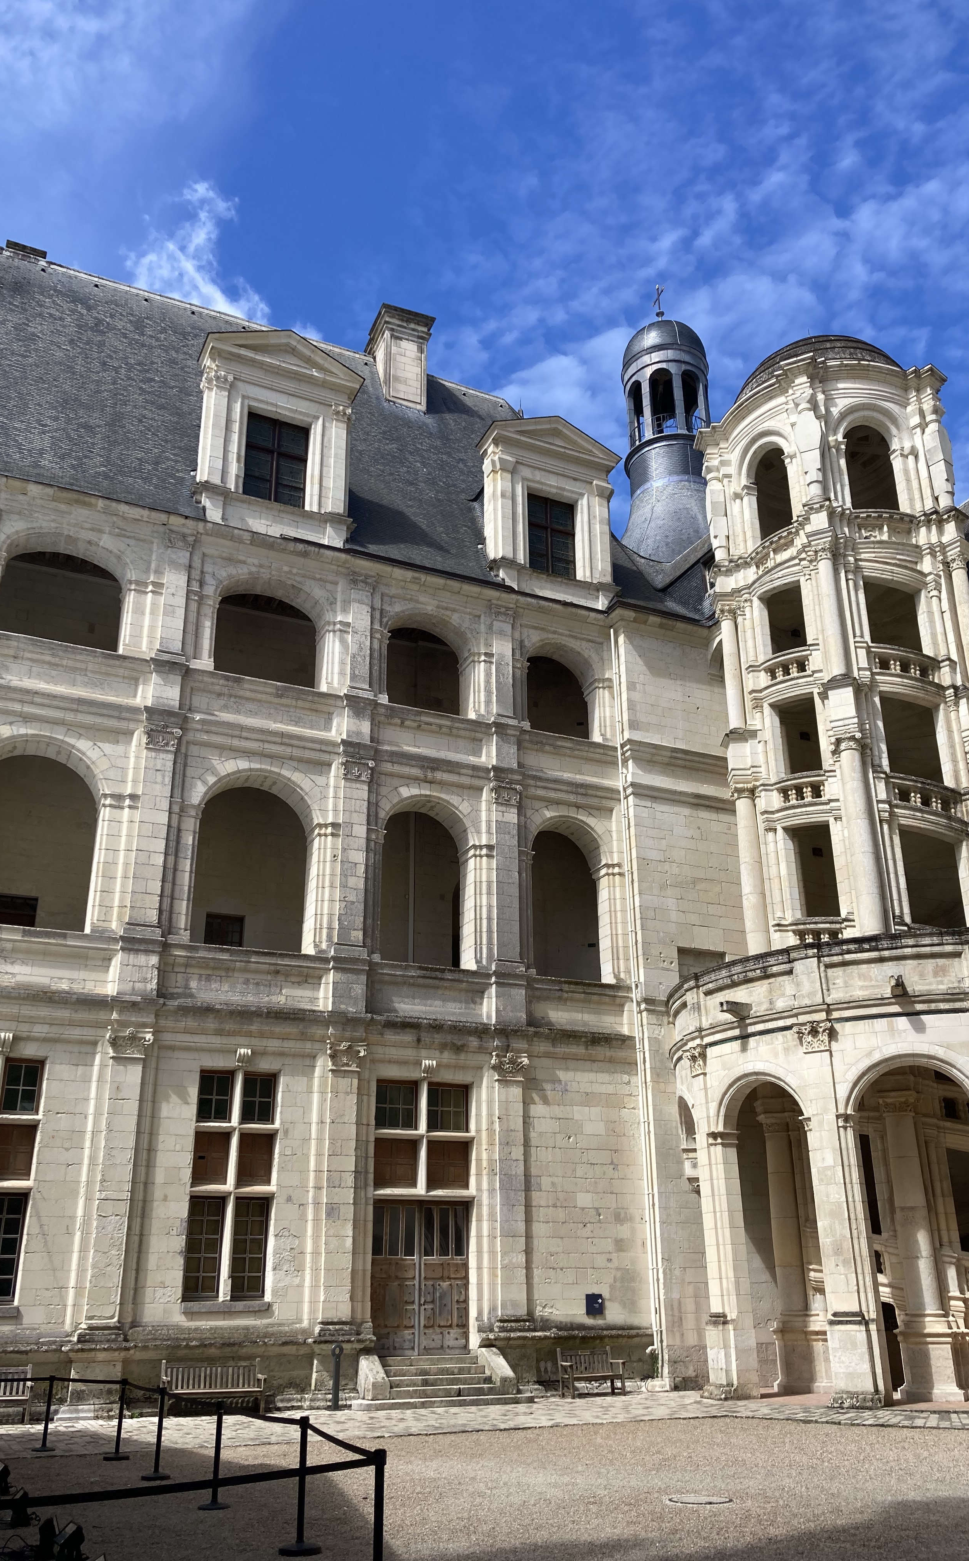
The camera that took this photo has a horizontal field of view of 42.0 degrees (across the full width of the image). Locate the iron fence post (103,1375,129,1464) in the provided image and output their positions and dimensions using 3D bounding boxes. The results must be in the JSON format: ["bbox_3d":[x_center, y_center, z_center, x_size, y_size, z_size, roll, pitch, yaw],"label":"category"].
[{"bbox_3d":[-4.938,8.646,17.121,0.340,0.945,0.340,9,-25,-23],"label":"iron fence post"}]

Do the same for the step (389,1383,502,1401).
[{"bbox_3d":[-0.811,11.967,24.706,2.330,0.163,0.370,9,-25,-23],"label":"step"}]

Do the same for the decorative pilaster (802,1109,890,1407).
[{"bbox_3d":[6.901,9.037,24.086,0.950,5.240,0.750,-17,-28,34],"label":"decorative pilaster"}]

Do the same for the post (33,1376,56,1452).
[{"bbox_3d":[-6.342,9.187,18.331,0.340,0.950,0.340,9,-24,-23],"label":"post"}]

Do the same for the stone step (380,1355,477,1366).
[{"bbox_3d":[-1.235,12.442,27.021,2.250,0.190,0.400,9,-25,-23],"label":"stone step"}]

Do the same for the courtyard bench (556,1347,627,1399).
[{"bbox_3d":[2.187,11.926,25.447,1.320,0.920,0.600,9,-24,-23],"label":"courtyard bench"}]

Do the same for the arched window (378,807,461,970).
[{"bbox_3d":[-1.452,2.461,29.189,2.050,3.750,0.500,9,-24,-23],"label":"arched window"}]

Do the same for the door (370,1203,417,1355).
[{"bbox_3d":[-1.855,10.185,25.925,1.120,2.960,0.120,9,-25,-23],"label":"door"}]

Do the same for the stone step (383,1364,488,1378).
[{"bbox_3d":[-1.087,11.886,25.415,2.290,0.163,0.350,9,-25,-23],"label":"stone step"}]

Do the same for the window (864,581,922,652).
[{"bbox_3d":[10.089,-3.918,31.025,1.500,1.850,0.450,3,-22,-7],"label":"window"}]

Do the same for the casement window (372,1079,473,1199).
[{"bbox_3d":[-1.315,7.698,27.068,2.290,2.360,0.250,9,-25,-23],"label":"casement window"}]

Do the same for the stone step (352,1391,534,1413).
[{"bbox_3d":[-0.779,12.014,24.403,3.750,0.150,0.500,9,-25,-23],"label":"stone step"}]

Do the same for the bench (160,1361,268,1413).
[{"bbox_3d":[-5.146,11.643,24.196,1.850,0.950,0.620,9,-25,-23],"label":"bench"}]

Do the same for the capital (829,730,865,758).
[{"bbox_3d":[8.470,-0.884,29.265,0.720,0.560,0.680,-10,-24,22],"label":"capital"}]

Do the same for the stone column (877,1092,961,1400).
[{"bbox_3d":[8.472,9.020,24.753,1.000,5.600,0.800,-10,-24,22],"label":"stone column"}]

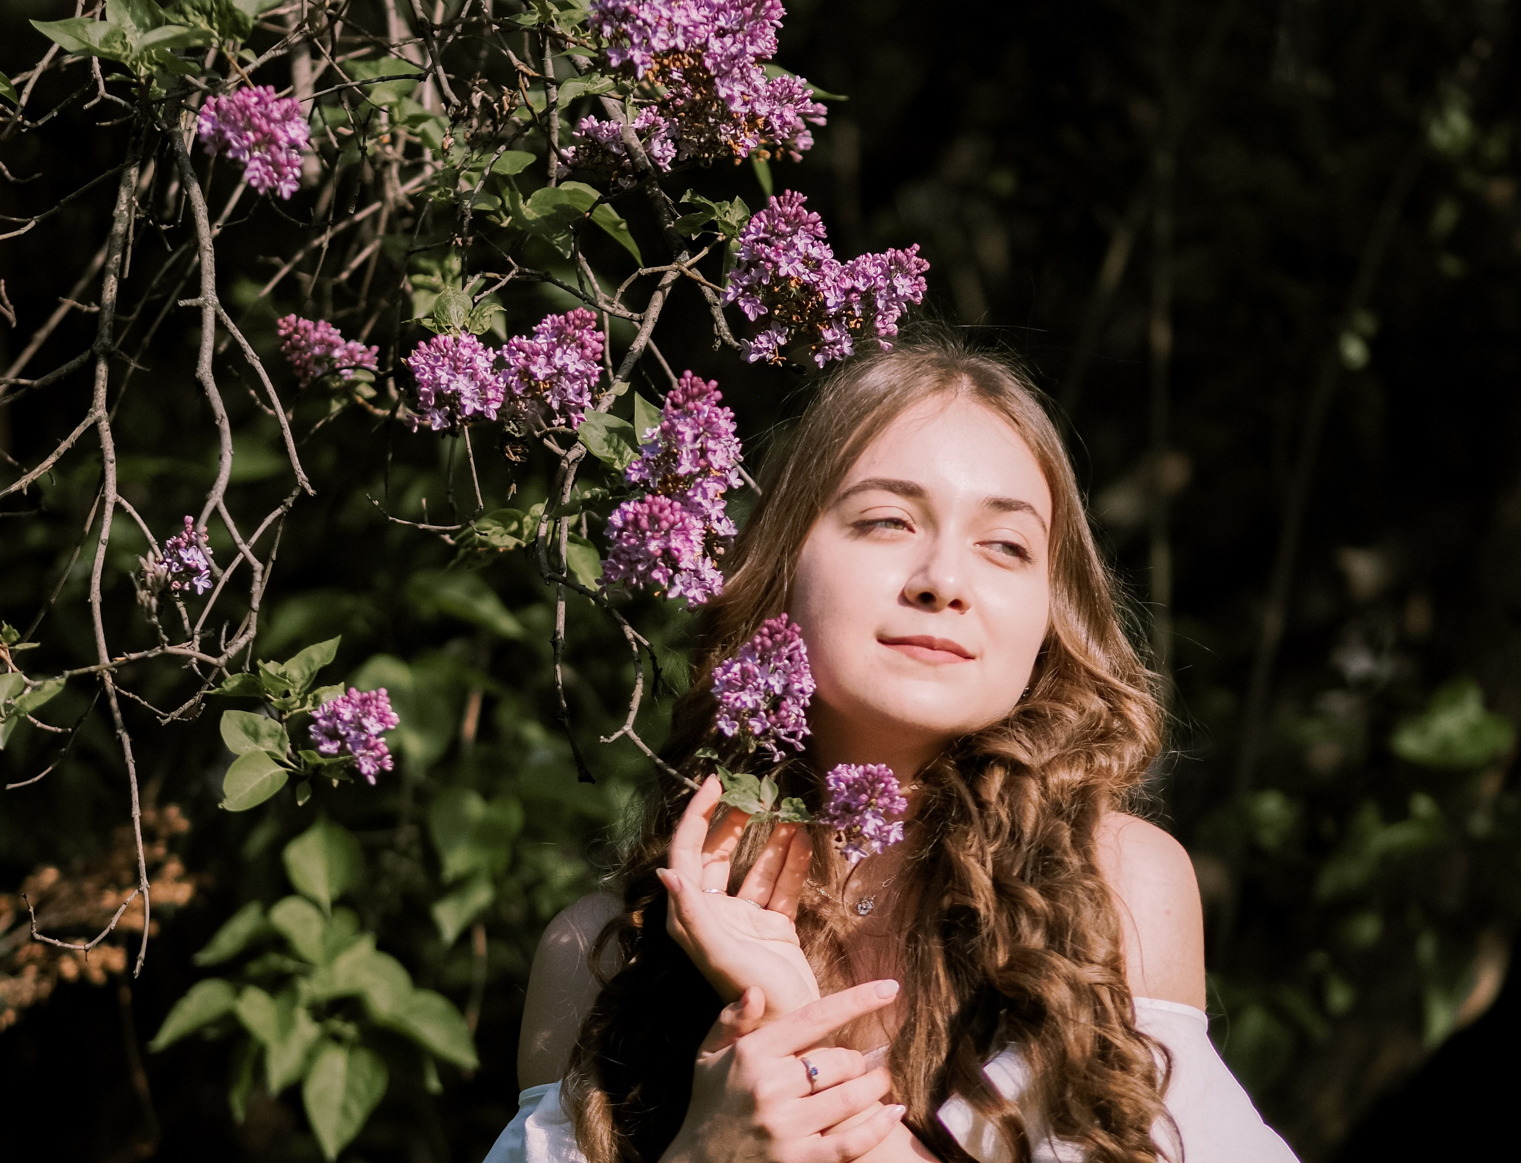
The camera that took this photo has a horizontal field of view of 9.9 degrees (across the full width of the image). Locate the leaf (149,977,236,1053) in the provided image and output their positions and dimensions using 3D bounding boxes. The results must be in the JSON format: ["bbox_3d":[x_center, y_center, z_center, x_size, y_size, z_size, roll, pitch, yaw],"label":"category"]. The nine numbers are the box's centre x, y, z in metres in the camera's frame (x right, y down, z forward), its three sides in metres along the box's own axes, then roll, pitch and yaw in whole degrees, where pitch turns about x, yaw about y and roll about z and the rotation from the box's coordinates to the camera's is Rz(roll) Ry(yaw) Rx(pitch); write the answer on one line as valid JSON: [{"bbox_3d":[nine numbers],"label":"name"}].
[{"bbox_3d":[-0.348,0.266,5.400,0.064,0.036,0.030,-32,-15,-1],"label":"leaf"}]

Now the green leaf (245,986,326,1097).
[{"bbox_3d":[-0.293,0.283,5.400,0.048,0.063,0.030,6,-15,1],"label":"green leaf"}]

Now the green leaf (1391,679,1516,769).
[{"bbox_3d":[0.488,0.101,6.200,0.085,0.060,0.040,0,-12,0],"label":"green leaf"}]

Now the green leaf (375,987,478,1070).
[{"bbox_3d":[-0.205,0.275,5.400,0.070,0.040,0.030,32,-15,1],"label":"green leaf"}]

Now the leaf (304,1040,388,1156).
[{"bbox_3d":[-0.255,0.319,5.400,0.050,0.071,0.022,6,-15,1],"label":"leaf"}]

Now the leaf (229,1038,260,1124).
[{"bbox_3d":[-0.317,0.306,5.420,0.022,0.055,0.025,3,-10,30],"label":"leaf"}]

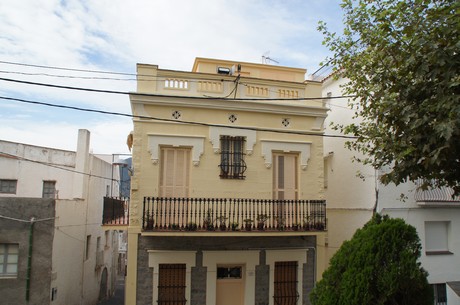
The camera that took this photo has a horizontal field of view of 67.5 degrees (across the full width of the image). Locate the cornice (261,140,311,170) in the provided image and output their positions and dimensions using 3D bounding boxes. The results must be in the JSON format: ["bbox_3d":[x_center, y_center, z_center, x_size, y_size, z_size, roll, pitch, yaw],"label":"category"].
[{"bbox_3d":[1.973,0.112,11.931,1.885,0.981,0.150,3,-8,-12],"label":"cornice"}]

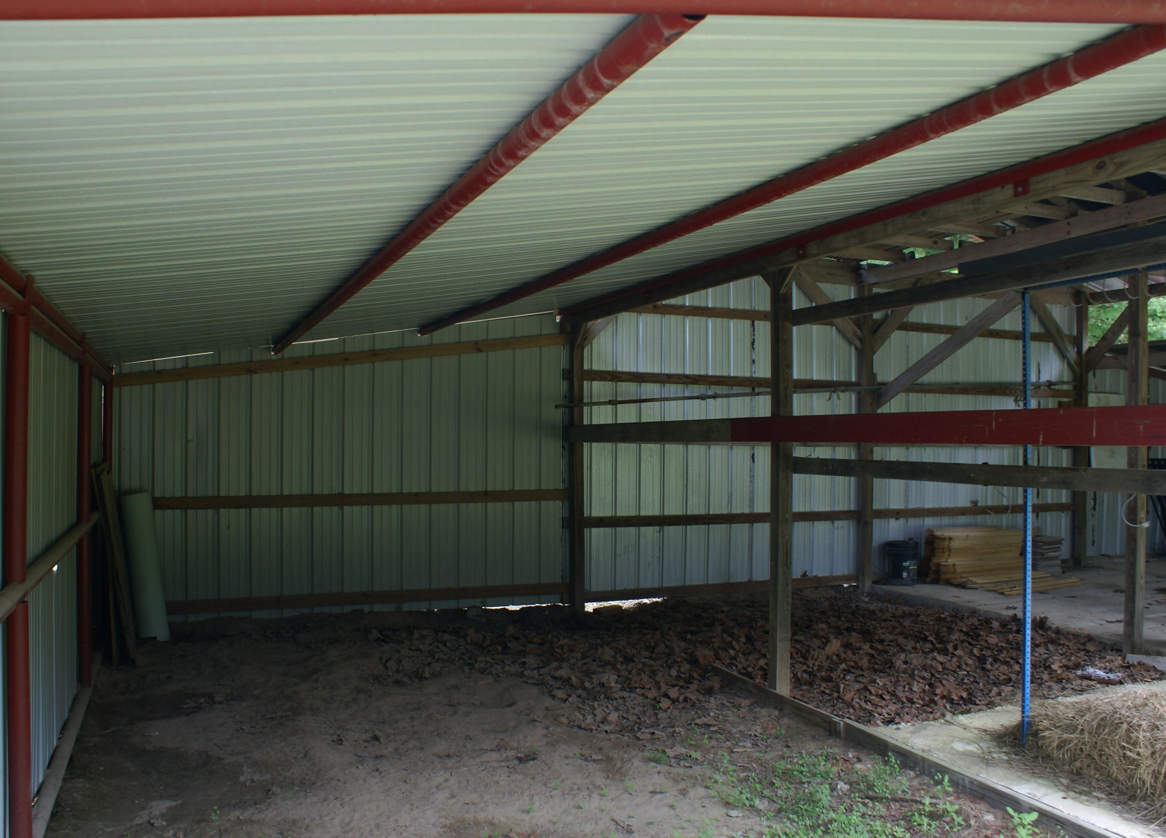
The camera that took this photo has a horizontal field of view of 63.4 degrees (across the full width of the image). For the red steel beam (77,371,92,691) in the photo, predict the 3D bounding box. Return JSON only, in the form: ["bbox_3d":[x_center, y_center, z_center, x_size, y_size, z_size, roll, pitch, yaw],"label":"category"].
[{"bbox_3d":[-2.612,0.560,4.950,0.063,1.697,0.063,0,0,-21],"label":"red steel beam"}]

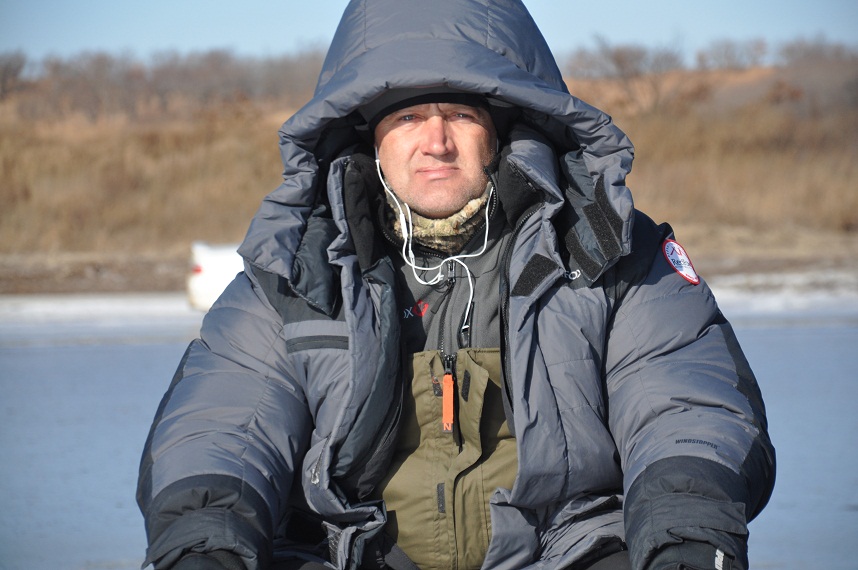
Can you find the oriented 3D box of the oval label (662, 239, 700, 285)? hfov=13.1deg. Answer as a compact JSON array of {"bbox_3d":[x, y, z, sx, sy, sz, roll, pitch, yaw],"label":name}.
[{"bbox_3d":[0.302,-0.028,4.490,0.010,0.067,0.057,-37,-17,26],"label":"oval label"}]

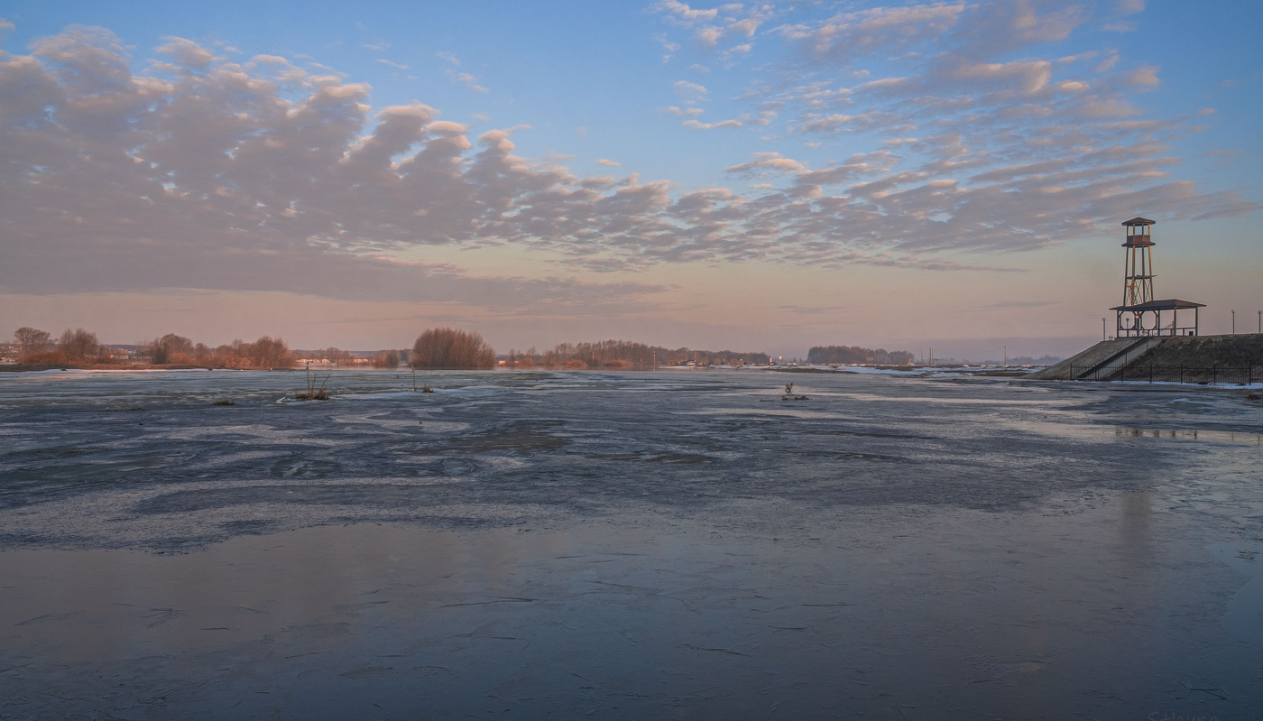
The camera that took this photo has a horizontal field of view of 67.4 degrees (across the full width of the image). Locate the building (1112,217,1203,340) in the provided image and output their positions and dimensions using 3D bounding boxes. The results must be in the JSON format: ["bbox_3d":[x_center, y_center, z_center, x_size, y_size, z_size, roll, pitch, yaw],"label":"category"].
[{"bbox_3d":[53.800,-8.600,97.000,4.700,12.500,7.900,0,0,-15],"label":"building"}]

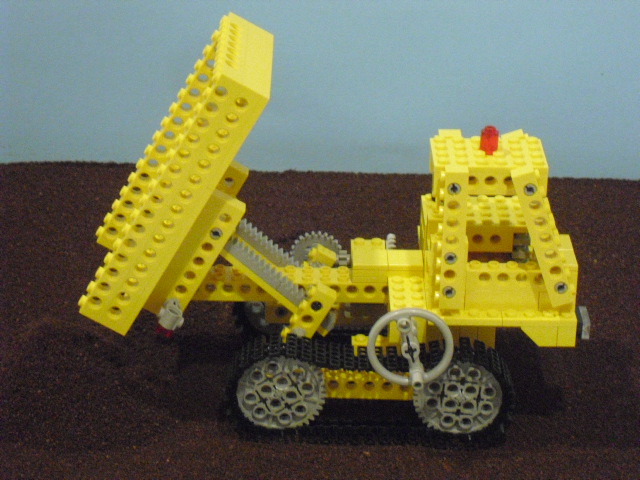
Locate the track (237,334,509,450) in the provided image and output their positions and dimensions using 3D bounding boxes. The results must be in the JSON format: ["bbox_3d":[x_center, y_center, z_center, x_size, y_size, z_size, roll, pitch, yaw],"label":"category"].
[{"bbox_3d":[0.022,0.066,0.873,0.126,0.046,0.019,1,25,-1],"label":"track"}]

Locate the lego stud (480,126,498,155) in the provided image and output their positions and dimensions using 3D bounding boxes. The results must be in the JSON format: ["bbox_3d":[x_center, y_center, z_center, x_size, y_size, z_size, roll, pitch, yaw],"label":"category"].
[{"bbox_3d":[0.072,-0.043,0.841,0.008,0.011,0.008,1,25,-1],"label":"lego stud"}]

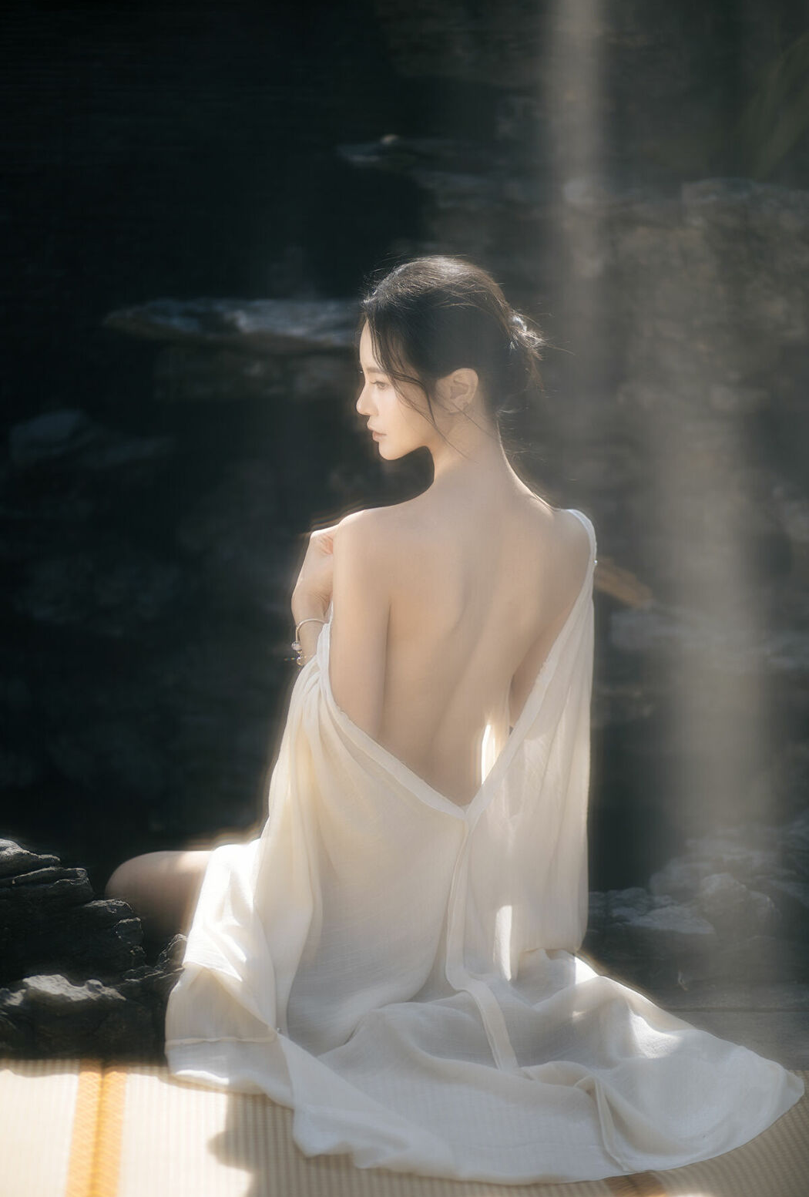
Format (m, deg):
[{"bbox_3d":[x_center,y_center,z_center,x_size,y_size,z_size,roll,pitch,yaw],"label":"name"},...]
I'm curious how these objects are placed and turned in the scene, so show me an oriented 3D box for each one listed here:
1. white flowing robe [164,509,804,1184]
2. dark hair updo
[{"bbox_3d":[0.066,0.236,3.315,0.710,0.630,0.780,-3,13,-15],"label":"white flowing robe"},{"bbox_3d":[0.054,-0.292,3.300,0.215,0.195,0.175,4,13,14],"label":"dark hair updo"}]

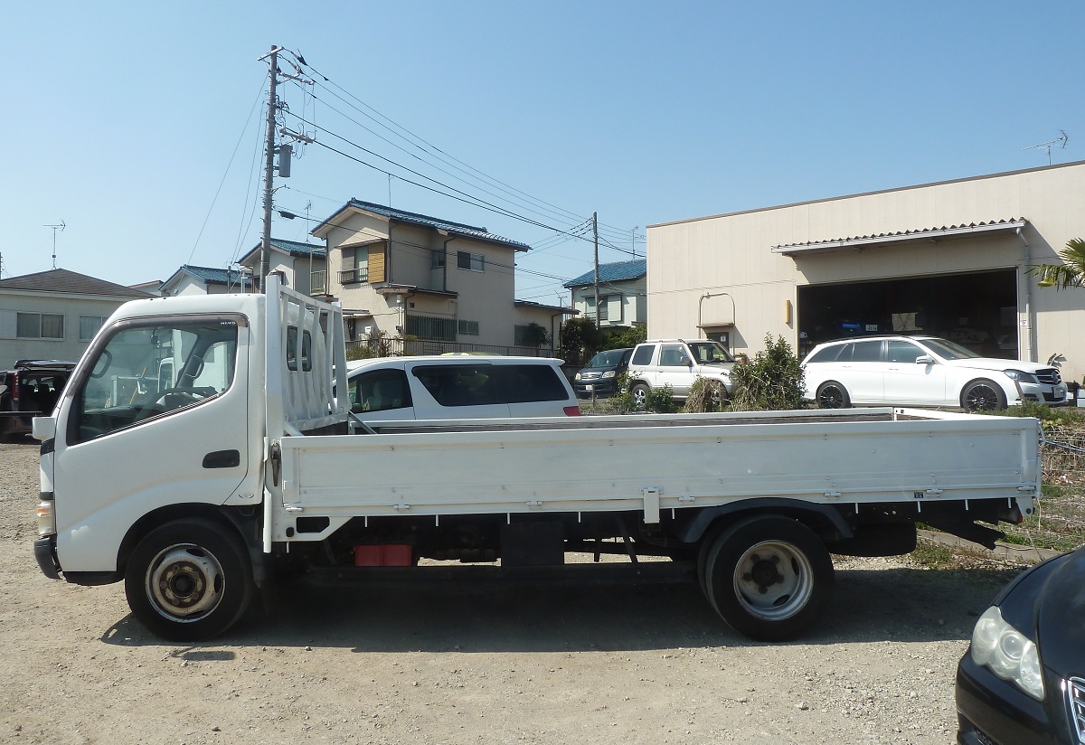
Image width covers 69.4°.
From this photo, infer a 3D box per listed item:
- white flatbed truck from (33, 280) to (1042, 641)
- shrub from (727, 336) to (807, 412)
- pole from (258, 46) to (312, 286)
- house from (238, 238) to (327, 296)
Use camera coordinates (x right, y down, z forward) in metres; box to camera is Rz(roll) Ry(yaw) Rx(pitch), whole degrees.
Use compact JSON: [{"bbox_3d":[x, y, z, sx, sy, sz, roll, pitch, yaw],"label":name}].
[{"bbox_3d":[-0.090,0.515,5.517,6.100,2.150,1.930,0,-2,-1],"label":"white flatbed truck"},{"bbox_3d":[4.320,0.040,15.200,1.400,1.470,1.350,0,-1,0],"label":"shrub"},{"bbox_3d":[-10.050,-6.169,30.492,1.700,12.900,1.700,-1,-2,40],"label":"pole"},{"bbox_3d":[-11.925,-3.683,45.505,6.300,7.000,8.800,-2,-2,42],"label":"house"}]

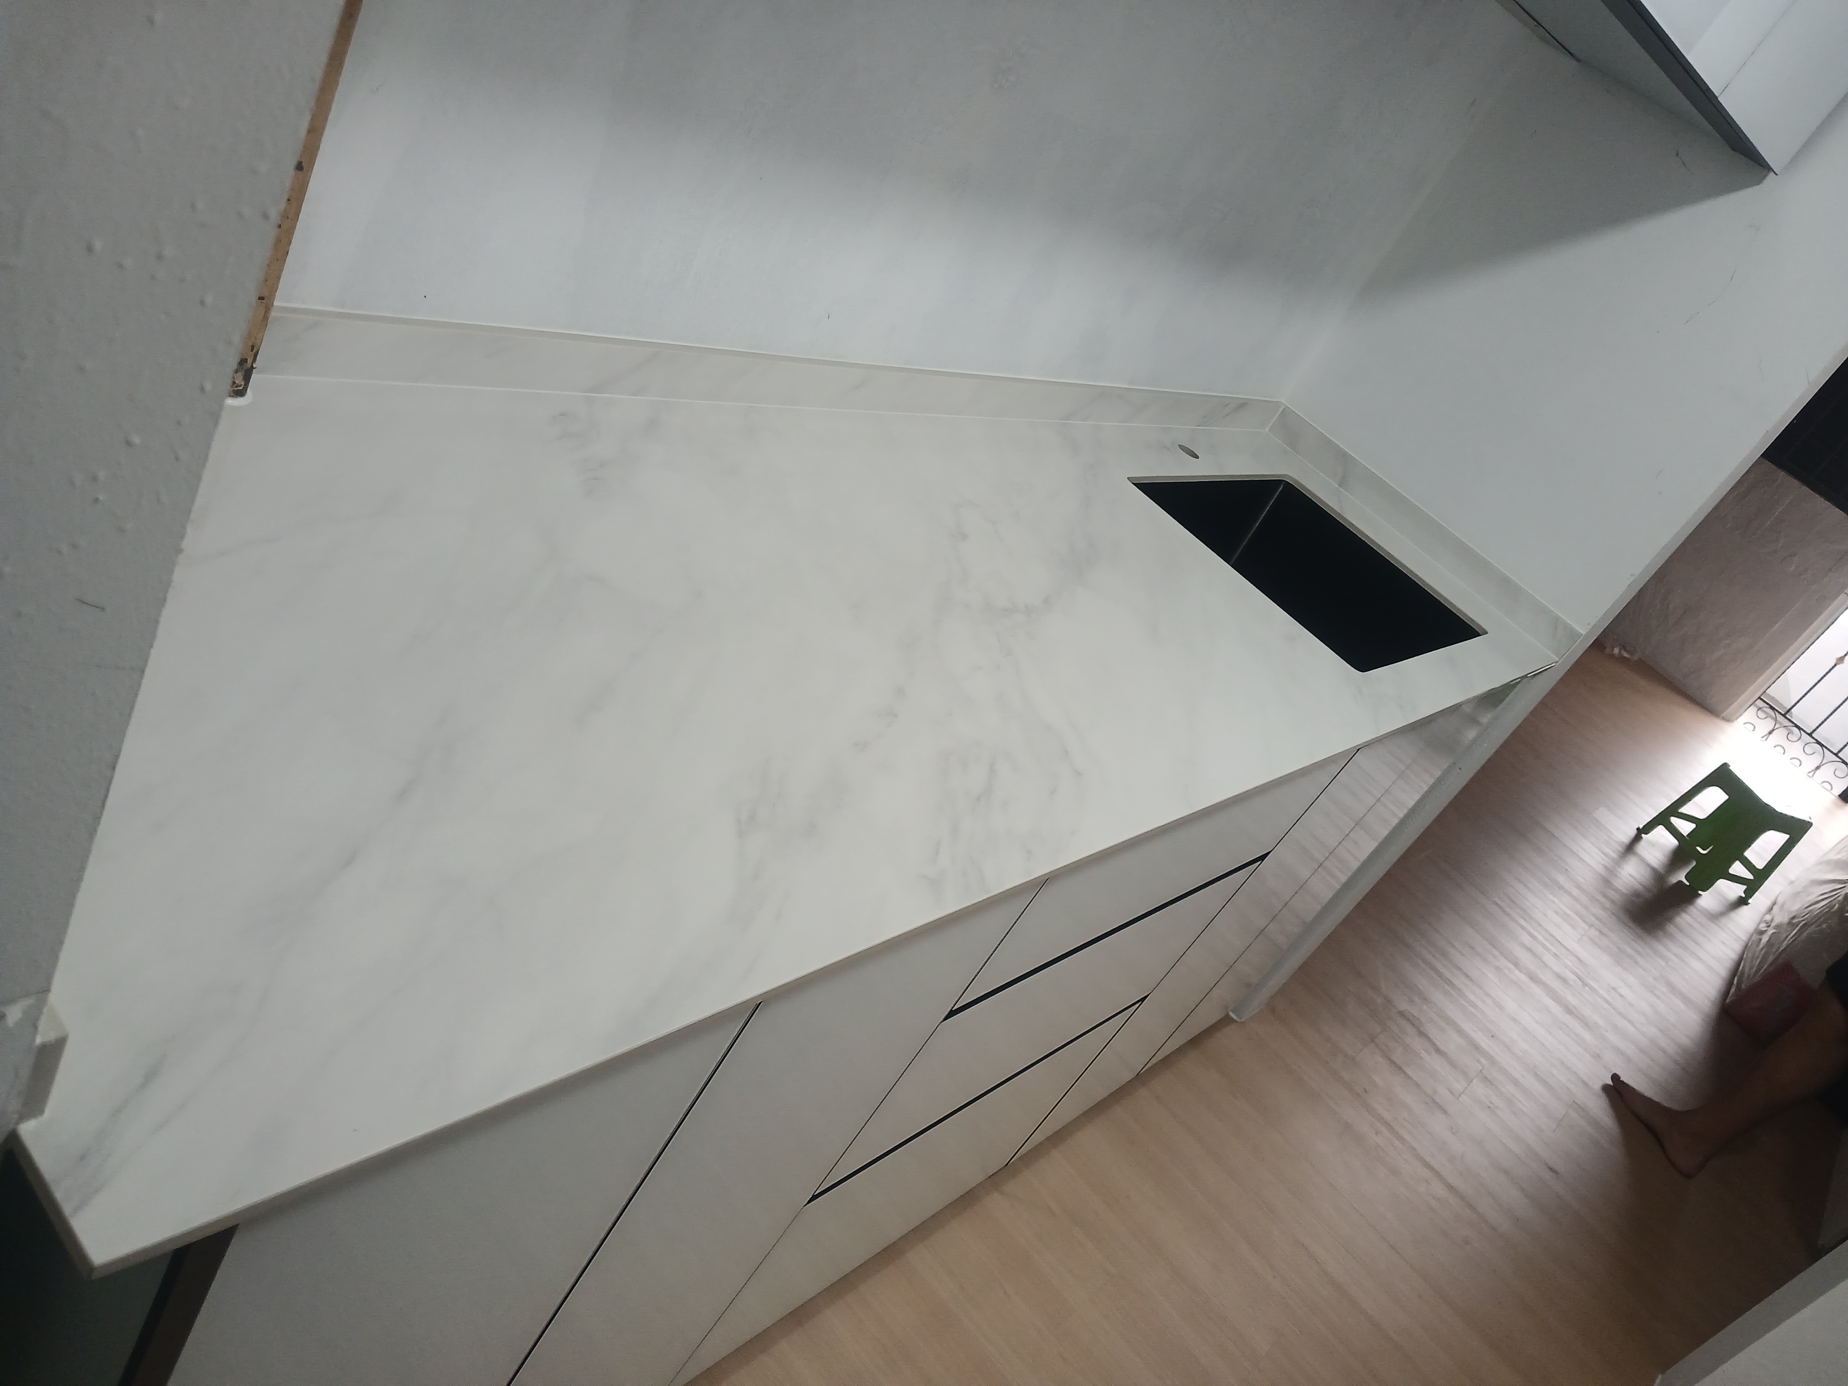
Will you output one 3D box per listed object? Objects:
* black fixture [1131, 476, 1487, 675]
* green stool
[{"bbox_3d":[0.489,-0.093,2.027,0.410,0.210,0.550,45,31,23],"label":"black fixture"},{"bbox_3d":[2.482,0.423,4.435,0.298,0.320,0.274,14,34,-31],"label":"green stool"}]

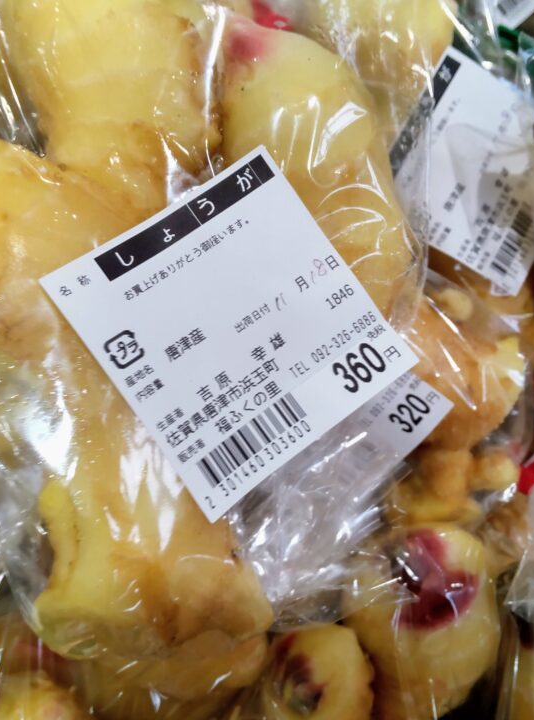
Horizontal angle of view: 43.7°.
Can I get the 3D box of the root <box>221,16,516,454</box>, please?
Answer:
[{"bbox_3d":[0.026,-0.032,0.173,0.050,0.047,0.115,-30,87,-12],"label":"root"}]

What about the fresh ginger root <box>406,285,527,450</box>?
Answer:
[{"bbox_3d":[0.054,0.002,0.184,0.037,0.036,0.046,-30,87,-12],"label":"fresh ginger root"}]

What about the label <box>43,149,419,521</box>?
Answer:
[{"bbox_3d":[-0.006,-0.007,0.140,0.057,0.002,0.059,-36,90,-13],"label":"label"}]

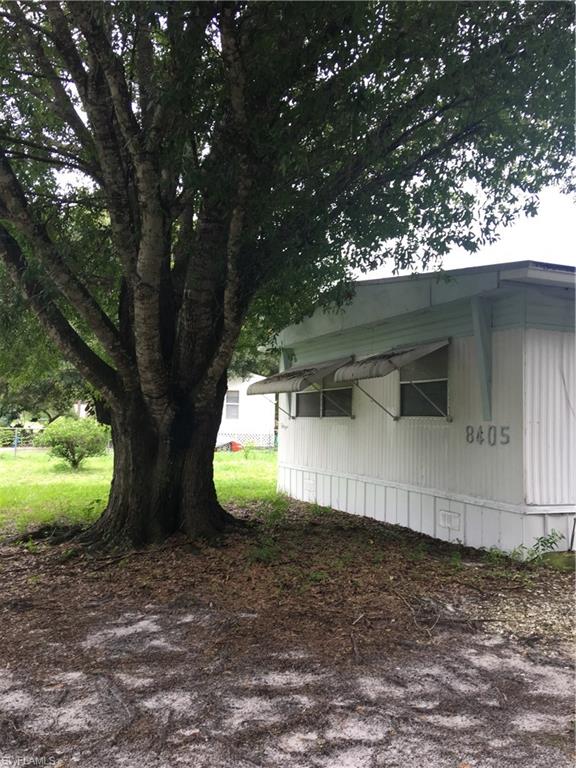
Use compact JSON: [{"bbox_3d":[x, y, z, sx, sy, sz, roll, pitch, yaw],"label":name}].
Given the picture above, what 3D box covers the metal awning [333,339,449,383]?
[{"bbox_3d":[1.302,-0.288,8.204,0.920,0.500,1.260,2,-3,-22],"label":"metal awning"}]

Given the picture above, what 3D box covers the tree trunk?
[{"bbox_3d":[-1.570,0.910,7.800,1.750,1.880,1.600,1,-3,0],"label":"tree trunk"}]

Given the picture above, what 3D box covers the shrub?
[{"bbox_3d":[-5.800,1.580,17.300,2.050,1.400,1.950,1,-3,0],"label":"shrub"}]

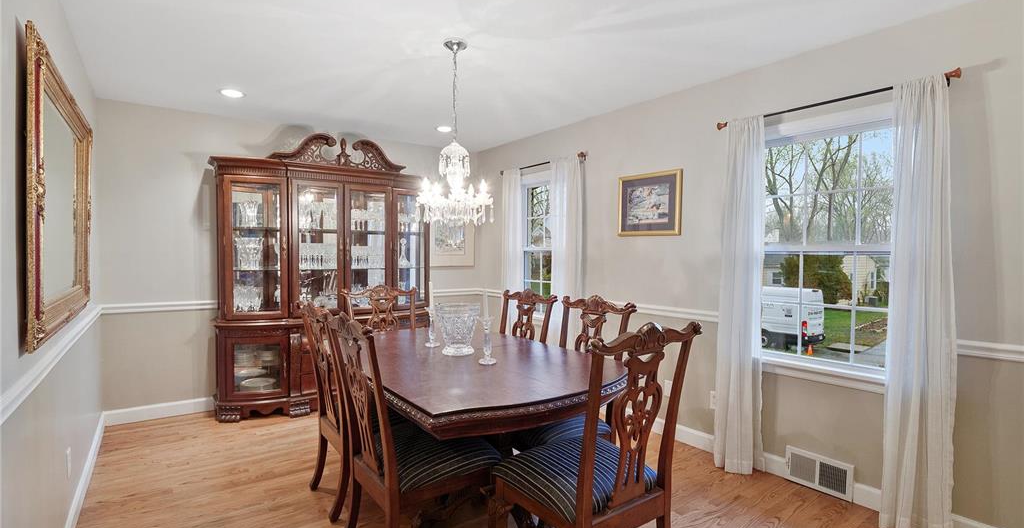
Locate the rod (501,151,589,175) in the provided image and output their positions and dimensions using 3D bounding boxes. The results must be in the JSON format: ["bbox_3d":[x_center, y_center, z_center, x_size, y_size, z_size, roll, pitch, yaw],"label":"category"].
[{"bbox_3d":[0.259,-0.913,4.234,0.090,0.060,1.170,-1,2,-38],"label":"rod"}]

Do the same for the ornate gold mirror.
[{"bbox_3d":[-1.895,-0.237,1.940,0.060,0.970,1.500,0,1,-38],"label":"ornate gold mirror"}]

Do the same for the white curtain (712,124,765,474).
[{"bbox_3d":[1.387,0.186,2.793,0.110,2.130,0.290,-1,2,-38],"label":"white curtain"}]

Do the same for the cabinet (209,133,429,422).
[{"bbox_3d":[-1.560,0.055,4.047,1.880,2.320,0.530,-1,1,-34],"label":"cabinet"}]

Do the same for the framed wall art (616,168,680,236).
[{"bbox_3d":[1.014,-0.439,3.369,0.030,0.460,0.550,-1,2,-38],"label":"framed wall art"}]

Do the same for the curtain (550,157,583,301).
[{"bbox_3d":[0.466,0.159,3.964,0.110,2.130,0.380,-1,2,-38],"label":"curtain"}]

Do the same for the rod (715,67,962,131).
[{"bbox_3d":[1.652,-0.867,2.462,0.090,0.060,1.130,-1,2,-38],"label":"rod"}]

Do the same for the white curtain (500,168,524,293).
[{"bbox_3d":[0.002,0.145,4.553,0.110,2.130,0.340,-1,2,-38],"label":"white curtain"}]

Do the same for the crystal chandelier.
[{"bbox_3d":[-0.304,-0.703,2.449,0.420,0.970,0.420,0,1,0],"label":"crystal chandelier"}]

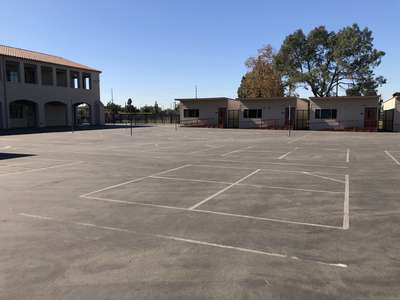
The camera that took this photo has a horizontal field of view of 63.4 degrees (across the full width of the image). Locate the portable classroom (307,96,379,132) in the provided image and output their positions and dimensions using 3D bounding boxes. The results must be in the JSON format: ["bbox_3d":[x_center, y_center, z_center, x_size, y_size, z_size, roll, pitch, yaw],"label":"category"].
[{"bbox_3d":[19.066,-4.682,43.014,7.365,3.800,13.700,3,7,24],"label":"portable classroom"}]

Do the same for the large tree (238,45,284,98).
[{"bbox_3d":[11.787,-12.217,61.400,9.199,14.979,8.800,0,6,0],"label":"large tree"}]

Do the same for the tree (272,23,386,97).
[{"bbox_3d":[23.910,-13.456,58.744,20.784,17.993,18.500,0,6,0],"label":"tree"}]

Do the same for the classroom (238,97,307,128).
[{"bbox_3d":[10.938,-5.100,46.548,7.428,3.800,13.700,3,7,24],"label":"classroom"}]

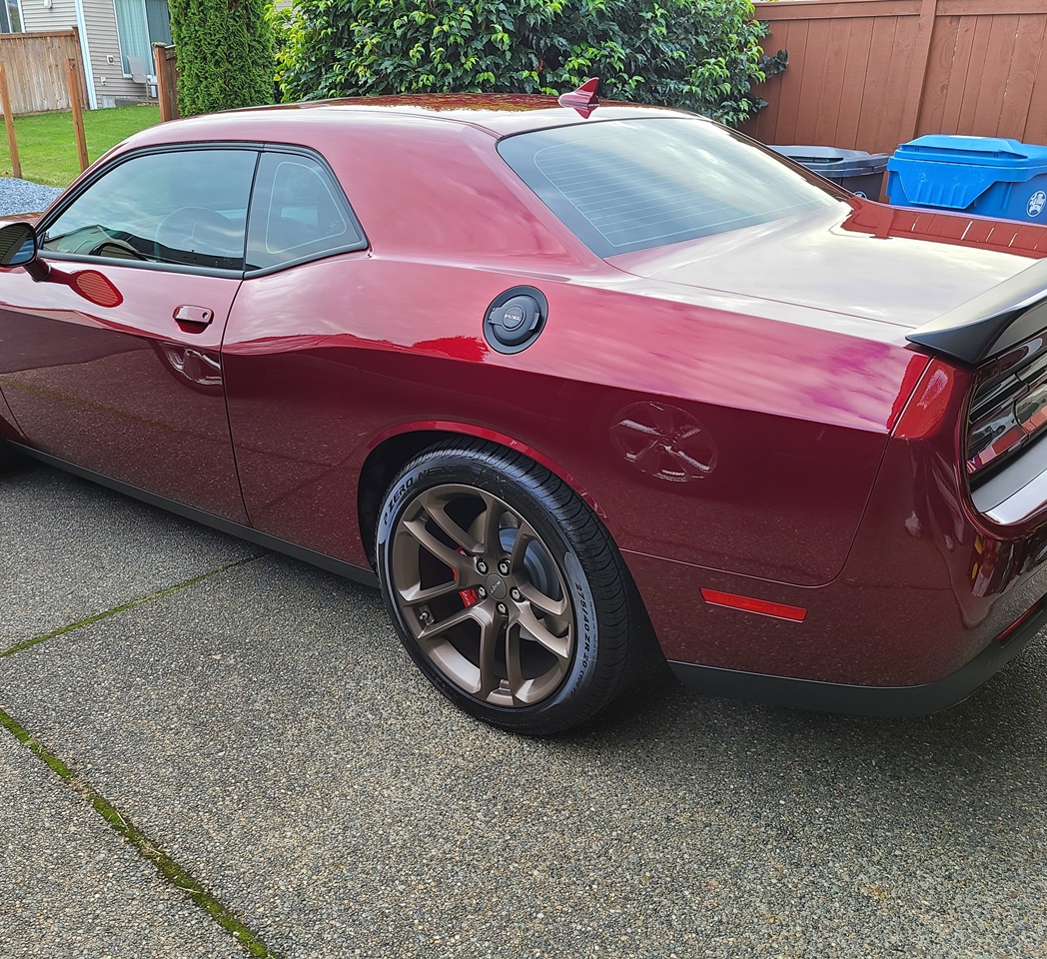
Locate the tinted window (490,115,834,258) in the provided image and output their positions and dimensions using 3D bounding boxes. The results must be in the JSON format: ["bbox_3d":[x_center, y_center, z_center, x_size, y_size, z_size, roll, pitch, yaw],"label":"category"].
[{"bbox_3d":[0.411,-0.825,2.565,0.490,0.090,1.320,45,41,17],"label":"tinted window"}]

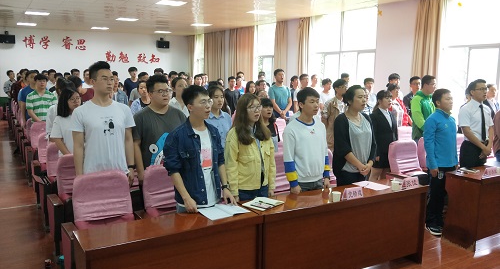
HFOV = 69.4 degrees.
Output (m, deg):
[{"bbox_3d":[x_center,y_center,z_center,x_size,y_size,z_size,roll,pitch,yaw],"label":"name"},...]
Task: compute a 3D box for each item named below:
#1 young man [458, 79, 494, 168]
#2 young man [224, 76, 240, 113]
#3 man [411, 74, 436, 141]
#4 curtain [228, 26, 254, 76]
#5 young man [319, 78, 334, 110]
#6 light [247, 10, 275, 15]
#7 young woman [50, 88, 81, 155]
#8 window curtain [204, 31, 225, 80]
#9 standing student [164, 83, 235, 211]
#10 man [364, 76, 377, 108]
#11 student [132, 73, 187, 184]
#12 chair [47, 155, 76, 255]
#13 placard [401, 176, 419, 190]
[{"bbox_3d":[2.499,0.230,4.100,0.480,1.690,0.340,-6,11,-33],"label":"young man"},{"bbox_3d":[-0.379,-0.377,7.644,0.480,1.680,0.300,-5,11,-30],"label":"young man"},{"bbox_3d":[2.256,0.126,4.750,0.500,1.760,0.330,-7,12,-33],"label":"man"},{"bbox_3d":[-0.338,-2.215,12.761,0.180,3.000,1.350,-8,12,-40],"label":"curtain"},{"bbox_3d":[1.430,-0.214,6.900,0.460,1.680,0.290,-6,11,-33],"label":"young man"},{"bbox_3d":[0.297,-3.446,10.200,0.600,0.050,0.600,-7,12,-34],"label":"light"},{"bbox_3d":[-1.812,0.323,3.750,0.440,1.600,0.300,-6,11,-33],"label":"young woman"},{"bbox_3d":[-1.660,-3.013,15.705,0.200,2.800,1.730,-7,12,-35],"label":"window curtain"},{"bbox_3d":[-0.408,0.473,2.920,0.580,1.730,0.460,-7,12,-33],"label":"standing student"},{"bbox_3d":[2.237,-0.213,6.850,0.450,1.690,0.290,-6,11,-33],"label":"man"},{"bbox_3d":[-0.829,0.319,3.420,0.560,1.750,0.340,-6,11,-33],"label":"student"},{"bbox_3d":[-1.635,0.692,3.596,0.600,0.930,0.600,-6,11,-32],"label":"chair"},{"bbox_3d":[1.434,0.433,3.264,0.190,0.100,0.085,-5,11,-25],"label":"placard"}]

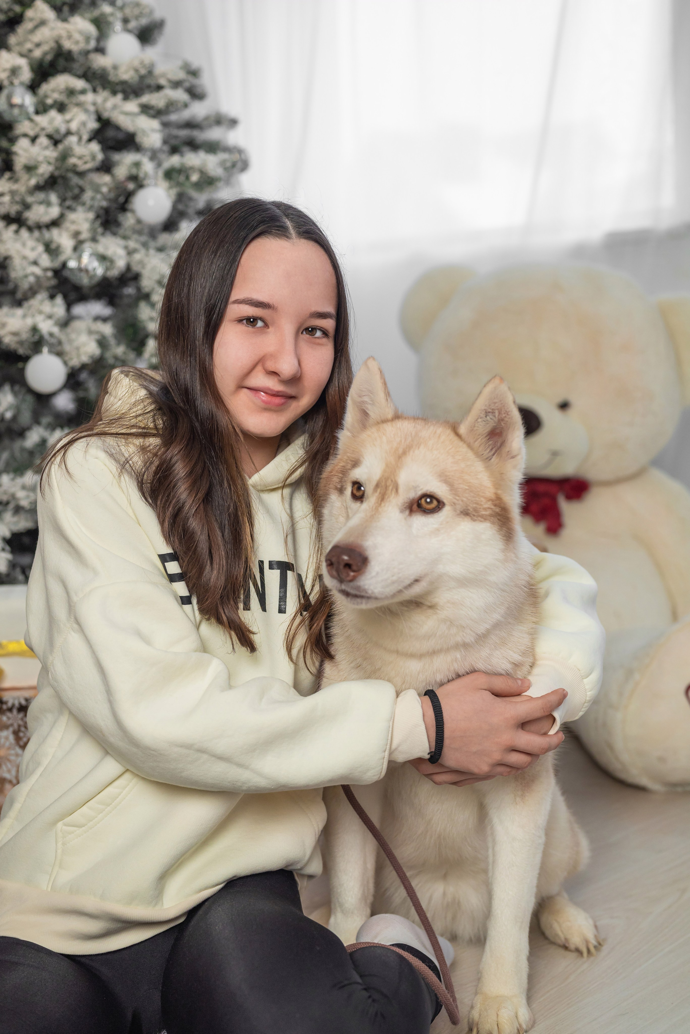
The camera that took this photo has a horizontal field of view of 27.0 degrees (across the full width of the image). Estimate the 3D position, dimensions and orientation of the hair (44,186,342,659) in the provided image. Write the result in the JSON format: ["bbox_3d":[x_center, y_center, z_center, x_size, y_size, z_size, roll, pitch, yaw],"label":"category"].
[{"bbox_3d":[-0.142,-0.092,1.455,0.290,0.460,0.250,2,2,-21],"label":"hair"}]

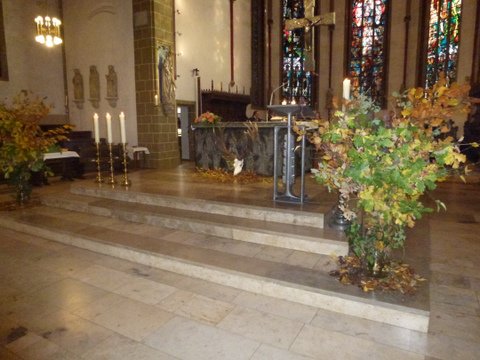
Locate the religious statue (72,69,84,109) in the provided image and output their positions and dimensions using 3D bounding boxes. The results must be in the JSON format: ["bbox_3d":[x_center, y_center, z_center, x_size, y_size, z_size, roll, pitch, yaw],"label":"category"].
[{"bbox_3d":[-5.322,-3.015,10.968,0.380,1.250,0.280,5,9,26],"label":"religious statue"}]

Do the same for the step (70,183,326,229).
[{"bbox_3d":[-0.820,0.281,4.707,4.060,0.157,0.380,5,9,26],"label":"step"}]

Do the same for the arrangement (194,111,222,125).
[{"bbox_3d":[-0.705,-1.404,7.474,0.520,0.310,0.400,5,9,26],"label":"arrangement"}]

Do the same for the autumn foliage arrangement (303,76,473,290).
[{"bbox_3d":[1.106,0.006,2.660,1.270,1.620,1.100,5,9,26],"label":"autumn foliage arrangement"}]

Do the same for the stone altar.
[{"bbox_3d":[0.281,-0.736,7.506,2.600,1.060,1.120,5,9,26],"label":"stone altar"}]

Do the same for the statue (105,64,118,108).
[{"bbox_3d":[-3.981,-2.928,10.311,0.400,1.250,0.280,5,9,26],"label":"statue"}]

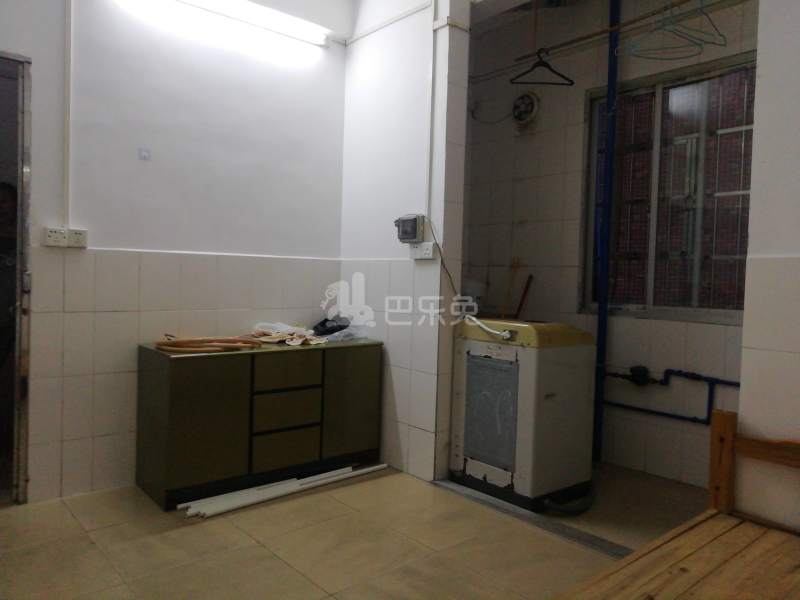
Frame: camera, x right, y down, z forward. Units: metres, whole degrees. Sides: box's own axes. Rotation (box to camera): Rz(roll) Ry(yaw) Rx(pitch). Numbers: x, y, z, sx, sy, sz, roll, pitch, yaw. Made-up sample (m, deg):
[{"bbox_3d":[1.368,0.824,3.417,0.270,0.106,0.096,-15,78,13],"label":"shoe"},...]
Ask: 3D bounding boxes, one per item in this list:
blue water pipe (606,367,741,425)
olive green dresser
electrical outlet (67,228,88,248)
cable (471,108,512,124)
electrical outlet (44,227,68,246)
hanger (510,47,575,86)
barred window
[{"bbox_3d":[1.466,0.512,3.289,0.080,0.250,0.750,0,3,-39],"label":"blue water pipe"},{"bbox_3d":[-0.705,0.595,3.258,1.235,0.692,0.410,0,3,-39],"label":"olive green dresser"},{"bbox_3d":[-1.498,-0.285,2.799,0.086,0.086,0.035,0,3,-39],"label":"electrical outlet"},{"bbox_3d":[0.648,-1.325,4.336,0.030,0.135,0.400,0,3,-39],"label":"cable"},{"bbox_3d":[-1.567,-0.285,2.742,0.088,0.086,0.035,0,3,-39],"label":"electrical outlet"},{"bbox_3d":[0.879,-1.442,3.720,0.390,0.232,0.025,2,2,0],"label":"hanger"},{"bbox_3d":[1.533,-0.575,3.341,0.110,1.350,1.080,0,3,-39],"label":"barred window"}]

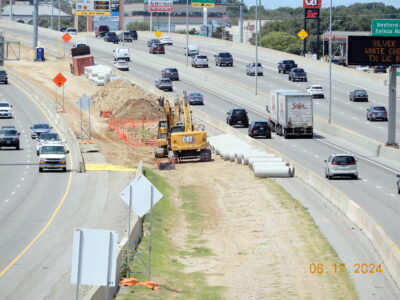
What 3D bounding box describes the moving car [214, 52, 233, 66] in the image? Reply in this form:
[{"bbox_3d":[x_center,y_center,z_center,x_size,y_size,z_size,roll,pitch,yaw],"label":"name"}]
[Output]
[{"bbox_3d":[3.783,-14.012,538.811,2.020,1.940,5.800,0,4,-7],"label":"moving car"}]

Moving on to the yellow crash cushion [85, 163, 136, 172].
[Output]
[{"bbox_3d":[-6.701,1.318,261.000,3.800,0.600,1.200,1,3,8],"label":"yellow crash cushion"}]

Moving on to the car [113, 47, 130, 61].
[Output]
[{"bbox_3d":[-13.040,-16.159,585.752,2.000,2.100,5.700,0,4,-8],"label":"car"}]

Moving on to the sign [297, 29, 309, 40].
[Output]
[{"bbox_3d":[16.433,-18.344,552.000,1.700,1.700,0.050,0,2,-7],"label":"sign"}]

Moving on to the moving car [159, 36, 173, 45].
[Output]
[{"bbox_3d":[-6.156,-19.997,636.294,1.830,1.480,4.750,0,4,-9],"label":"moving car"}]

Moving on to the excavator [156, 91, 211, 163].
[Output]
[{"bbox_3d":[-1.368,-1.811,279.000,4.300,5.500,9.500,0,2,-2],"label":"excavator"}]

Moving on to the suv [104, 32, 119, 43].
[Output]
[{"bbox_3d":[-15.767,-19.659,612.357,1.950,1.750,4.900,0,4,-10],"label":"suv"}]

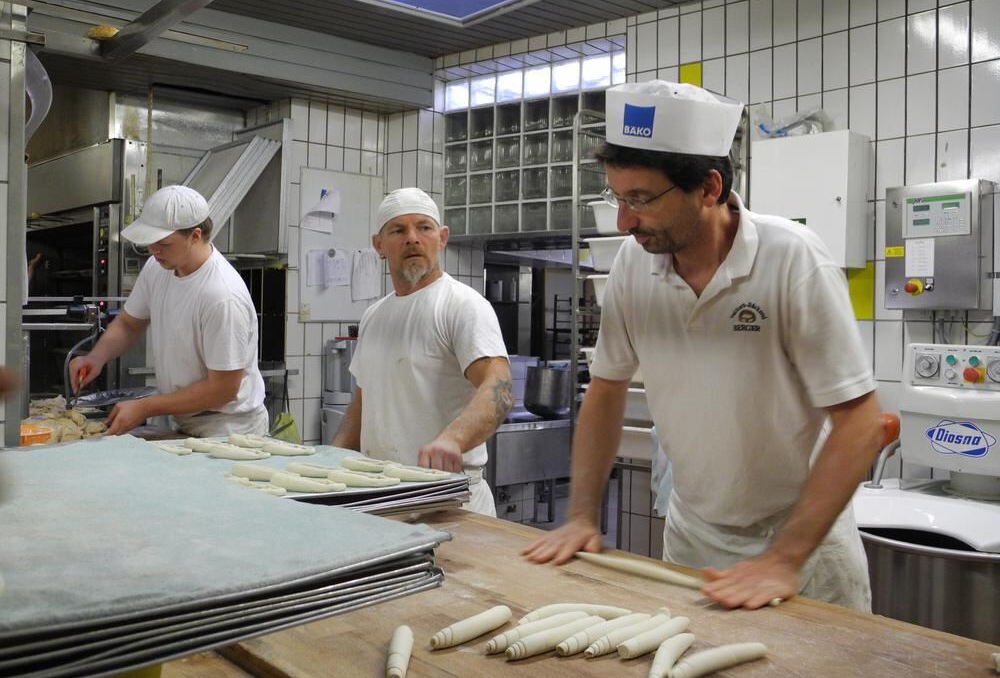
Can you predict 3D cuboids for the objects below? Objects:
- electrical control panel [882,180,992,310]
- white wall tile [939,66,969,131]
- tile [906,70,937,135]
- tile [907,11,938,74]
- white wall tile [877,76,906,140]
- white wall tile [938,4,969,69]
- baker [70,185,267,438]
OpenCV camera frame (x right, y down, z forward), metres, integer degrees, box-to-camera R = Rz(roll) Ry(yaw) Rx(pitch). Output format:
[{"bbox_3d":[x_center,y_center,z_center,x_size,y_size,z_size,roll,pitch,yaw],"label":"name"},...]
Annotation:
[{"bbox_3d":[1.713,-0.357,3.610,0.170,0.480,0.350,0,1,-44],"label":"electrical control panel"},{"bbox_3d":[1.807,-0.956,3.680,0.118,0.244,0.010,2,1,44],"label":"white wall tile"},{"bbox_3d":[1.716,-0.954,3.762,0.010,0.243,0.117,0,1,-44],"label":"tile"},{"bbox_3d":[1.722,-1.208,3.770,0.118,0.244,0.010,2,1,44],"label":"tile"},{"bbox_3d":[1.636,-0.958,3.860,0.118,0.244,0.010,2,1,44],"label":"white wall tile"},{"bbox_3d":[1.827,-1.222,3.725,0.010,0.244,0.118,0,0,-44],"label":"white wall tile"},{"bbox_3d":[-0.985,0.420,2.770,0.560,1.760,0.560,0,1,-41],"label":"baker"}]

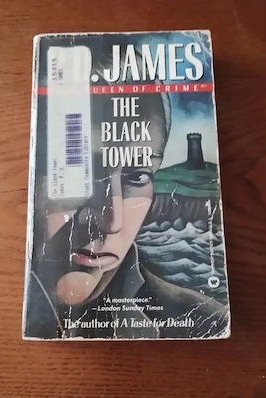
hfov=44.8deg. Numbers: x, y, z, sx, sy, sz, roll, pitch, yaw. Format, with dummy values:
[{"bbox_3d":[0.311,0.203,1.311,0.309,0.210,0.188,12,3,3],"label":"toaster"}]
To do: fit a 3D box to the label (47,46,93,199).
[{"bbox_3d":[-0.036,-0.045,0.185,0.025,0.002,0.092,-1,81,1],"label":"label"}]

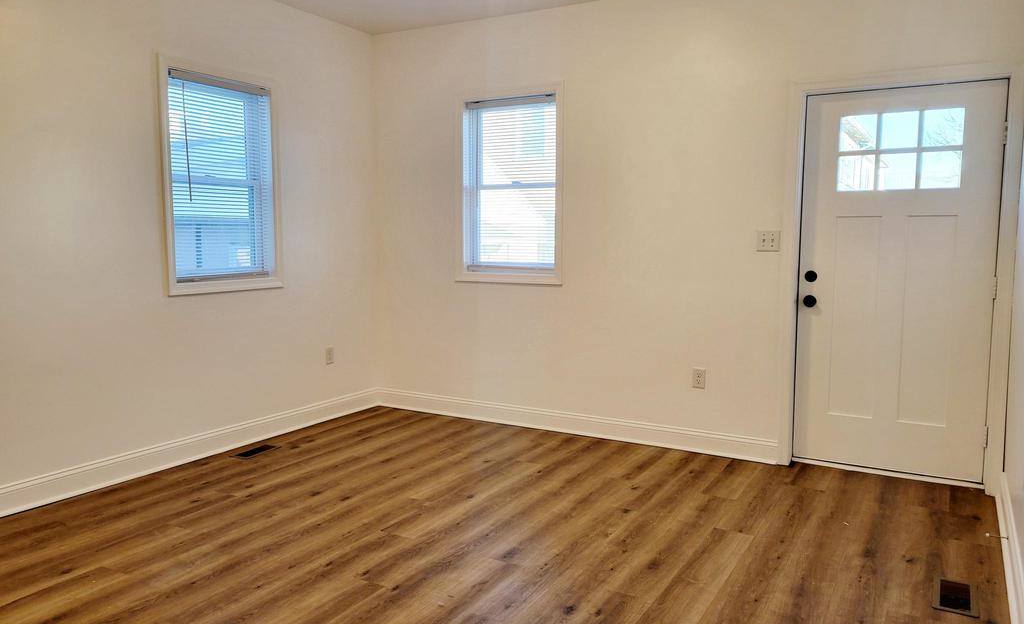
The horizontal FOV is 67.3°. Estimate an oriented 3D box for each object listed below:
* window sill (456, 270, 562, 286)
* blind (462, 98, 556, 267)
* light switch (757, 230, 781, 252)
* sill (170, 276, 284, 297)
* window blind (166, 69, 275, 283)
[{"bbox_3d":[-0.025,-0.224,5.207,0.838,0.072,0.060,4,7,30],"label":"window sill"},{"bbox_3d":[-0.011,-0.838,5.155,0.700,1.155,0.035,4,7,30],"label":"blind"},{"bbox_3d":[1.444,-0.396,4.334,0.124,0.118,0.014,4,7,30],"label":"light switch"},{"bbox_3d":[-1.693,-0.163,4.591,0.060,0.072,0.840,4,7,30],"label":"sill"},{"bbox_3d":[-1.703,-0.778,4.538,0.035,1.160,0.700,4,7,30],"label":"window blind"}]

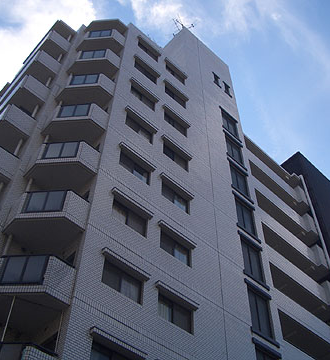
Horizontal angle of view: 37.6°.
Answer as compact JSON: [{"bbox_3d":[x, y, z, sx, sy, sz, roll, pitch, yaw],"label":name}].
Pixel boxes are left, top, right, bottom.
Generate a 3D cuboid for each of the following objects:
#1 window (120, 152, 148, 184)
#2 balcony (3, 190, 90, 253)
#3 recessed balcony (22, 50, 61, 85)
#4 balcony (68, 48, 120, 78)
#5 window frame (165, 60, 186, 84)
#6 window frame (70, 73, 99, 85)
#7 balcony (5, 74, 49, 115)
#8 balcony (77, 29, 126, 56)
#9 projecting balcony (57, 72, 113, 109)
[{"bbox_3d":[-1.150,-0.465,18.712,1.504,1.000,0.150,37,-60,-24],"label":"window"},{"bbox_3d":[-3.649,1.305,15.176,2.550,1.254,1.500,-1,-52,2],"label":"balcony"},{"bbox_3d":[-6.166,-5.492,24.394,1.200,1.200,1.300,37,-60,-24],"label":"recessed balcony"},{"bbox_3d":[-3.481,-5.673,24.197,2.500,1.200,1.200,-1,-52,2],"label":"balcony"},{"bbox_3d":[0.596,-6.199,28.454,1.521,1.000,0.150,37,-60,-24],"label":"window frame"},{"bbox_3d":[-3.529,-4.453,21.308,1.100,0.950,0.100,-1,-52,2],"label":"window frame"},{"bbox_3d":[-6.213,-3.766,22.179,1.200,1.200,1.300,37,-60,-24],"label":"balcony"},{"bbox_3d":[-3.435,-7.399,26.412,2.500,1.200,1.200,-1,-52,2],"label":"balcony"},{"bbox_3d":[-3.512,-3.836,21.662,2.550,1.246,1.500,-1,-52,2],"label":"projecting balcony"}]

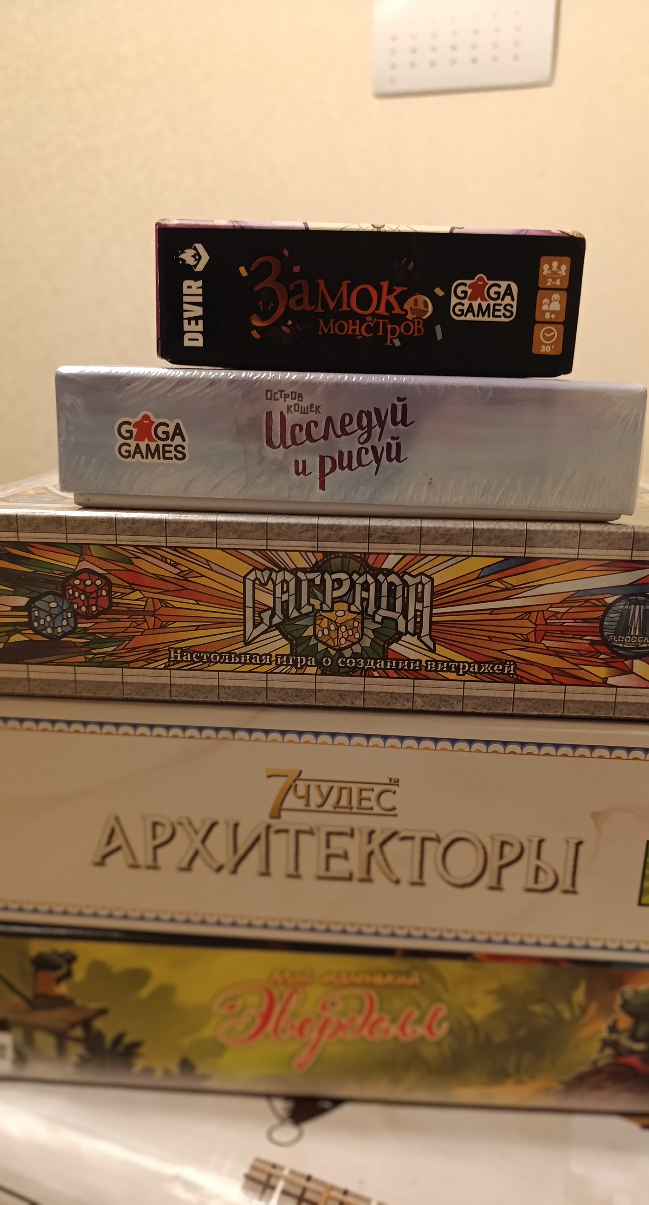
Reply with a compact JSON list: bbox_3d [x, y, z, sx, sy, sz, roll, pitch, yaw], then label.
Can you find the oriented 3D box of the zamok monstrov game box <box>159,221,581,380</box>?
[{"bbox_3d":[0.014,-0.111,0.310,0.139,0.045,0.097,1,15,-2],"label":"zamok monstrov game box"}]

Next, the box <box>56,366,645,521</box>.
[{"bbox_3d":[0.008,-0.069,0.329,0.189,0.045,0.142,1,15,-1],"label":"box"}]

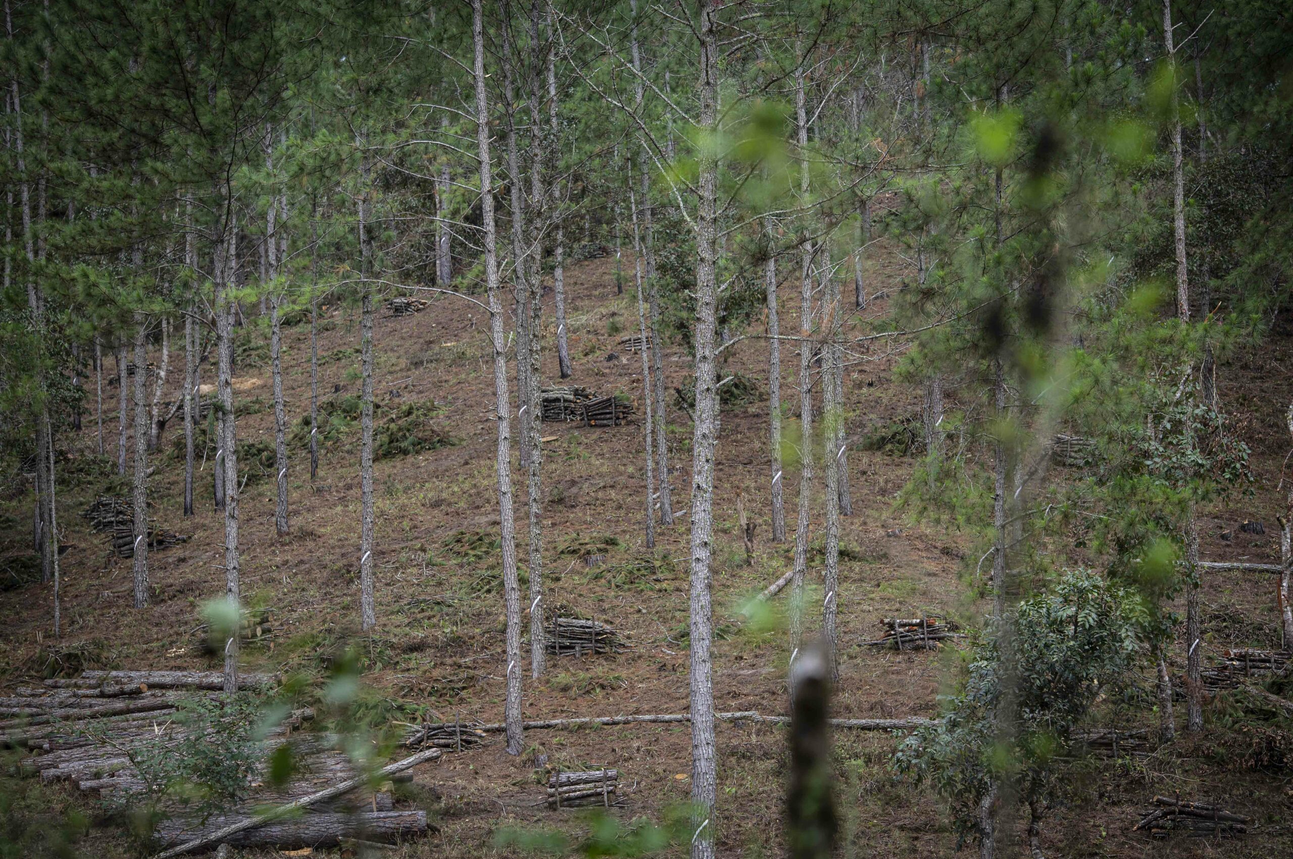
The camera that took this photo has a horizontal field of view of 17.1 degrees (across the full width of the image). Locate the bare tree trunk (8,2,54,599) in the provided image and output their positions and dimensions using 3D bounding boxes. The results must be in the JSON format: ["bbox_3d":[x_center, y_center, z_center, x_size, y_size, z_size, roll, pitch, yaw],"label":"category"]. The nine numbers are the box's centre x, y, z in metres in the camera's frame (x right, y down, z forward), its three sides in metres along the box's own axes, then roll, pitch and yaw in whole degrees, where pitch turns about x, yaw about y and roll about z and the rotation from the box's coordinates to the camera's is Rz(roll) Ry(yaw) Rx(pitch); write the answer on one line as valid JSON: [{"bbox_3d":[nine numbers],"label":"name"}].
[{"bbox_3d":[-12.499,-2.721,87.000,0.250,11.680,0.230,-4,-3,0],"label":"bare tree trunk"}]

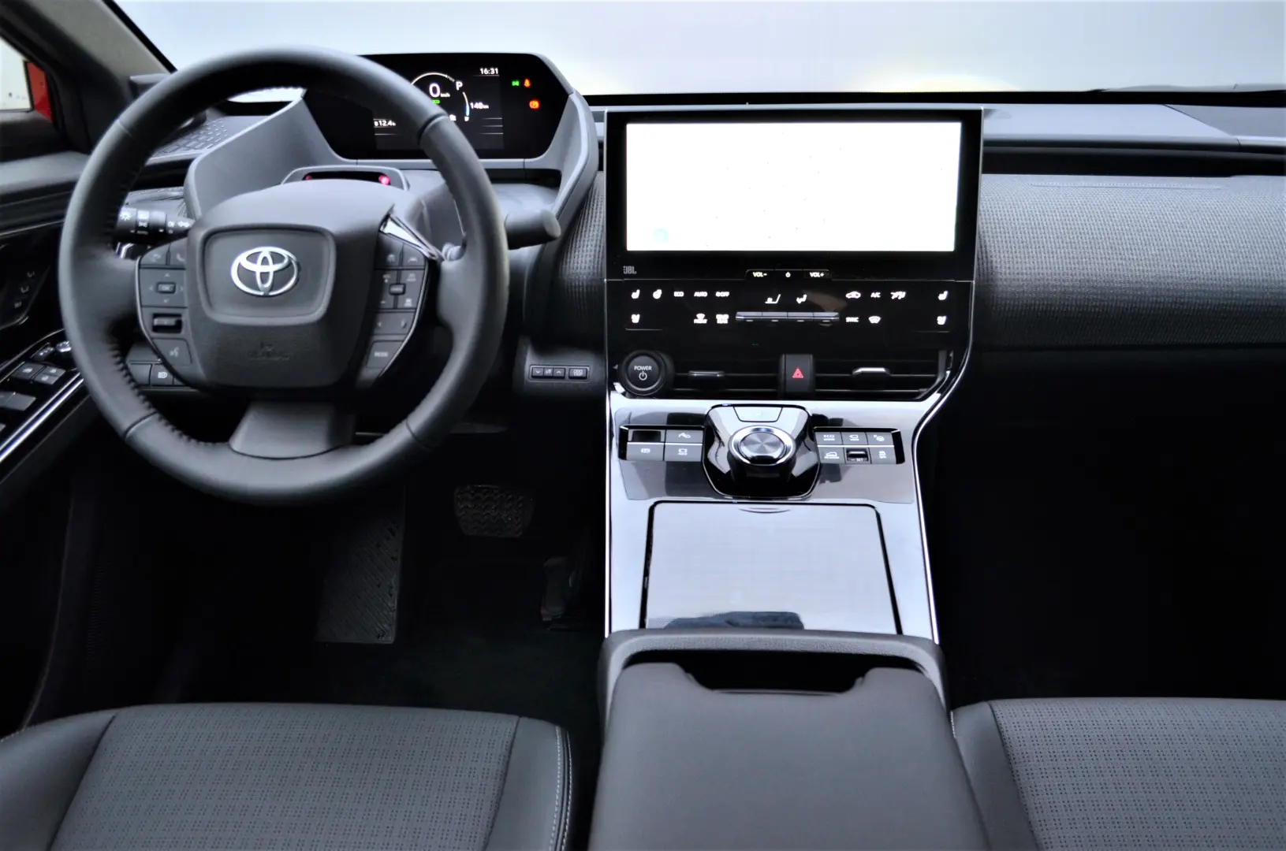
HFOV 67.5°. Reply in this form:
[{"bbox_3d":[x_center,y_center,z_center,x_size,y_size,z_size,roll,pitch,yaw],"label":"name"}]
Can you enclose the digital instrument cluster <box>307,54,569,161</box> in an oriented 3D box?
[{"bbox_3d":[-0.244,-0.388,1.169,0.308,0.124,0.055,1,17,3],"label":"digital instrument cluster"}]

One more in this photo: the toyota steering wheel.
[{"bbox_3d":[-0.285,-0.120,0.785,0.363,0.363,0.110,1,2,3],"label":"toyota steering wheel"}]

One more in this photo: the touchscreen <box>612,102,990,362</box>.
[{"bbox_3d":[0.133,-0.157,0.862,0.330,0.260,0.060,1,4,3],"label":"touchscreen"}]

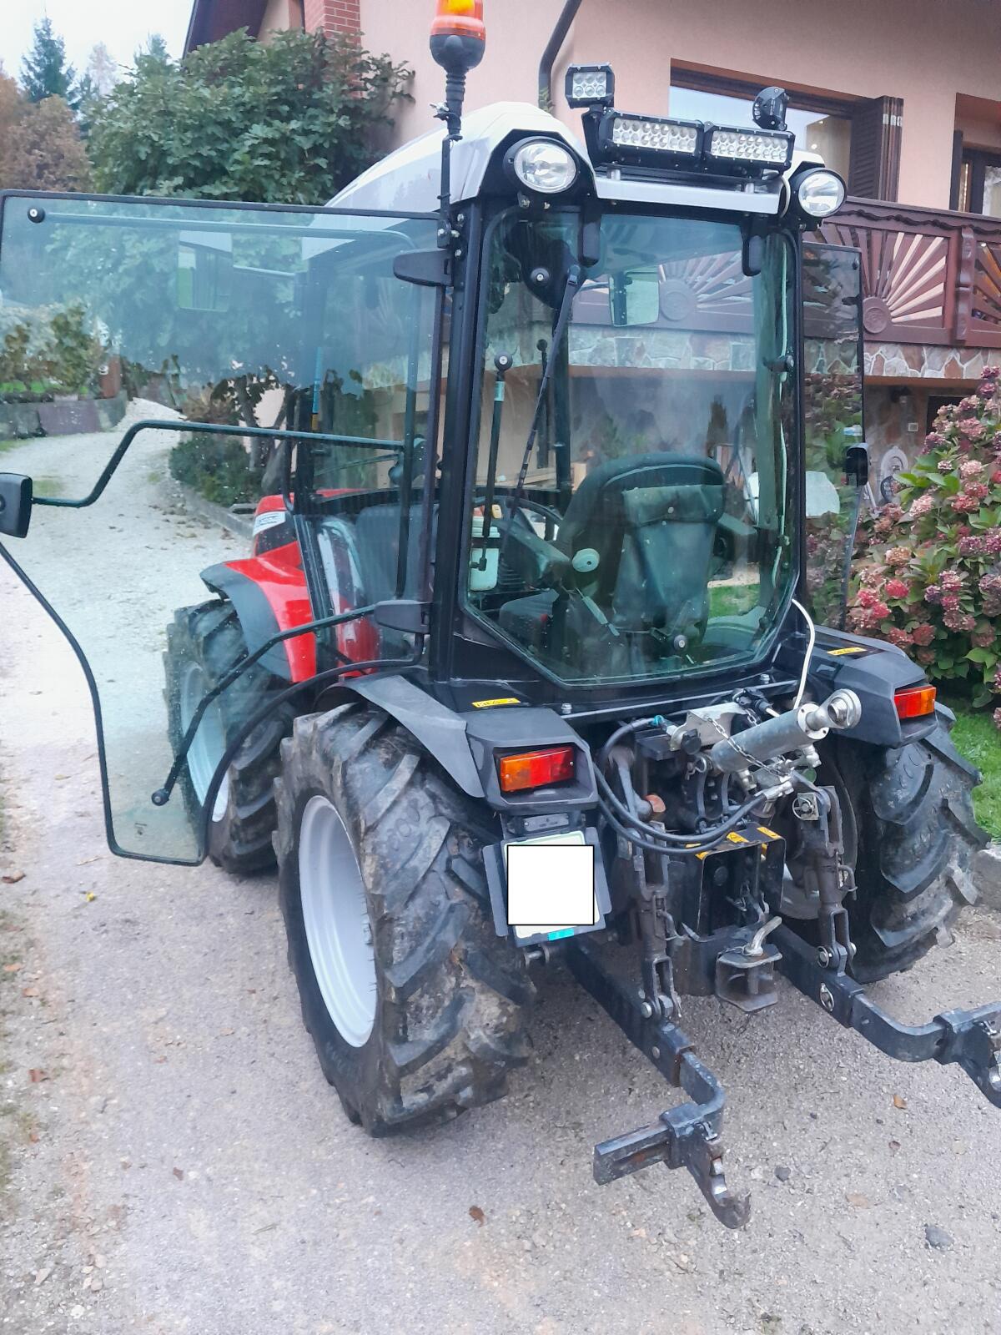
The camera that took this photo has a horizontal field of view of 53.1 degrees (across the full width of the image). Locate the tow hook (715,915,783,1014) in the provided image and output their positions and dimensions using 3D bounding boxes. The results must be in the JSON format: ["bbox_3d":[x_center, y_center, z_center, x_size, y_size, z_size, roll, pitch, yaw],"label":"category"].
[{"bbox_3d":[0.570,0.678,2.312,0.105,0.168,0.130,-7,13,-24],"label":"tow hook"}]

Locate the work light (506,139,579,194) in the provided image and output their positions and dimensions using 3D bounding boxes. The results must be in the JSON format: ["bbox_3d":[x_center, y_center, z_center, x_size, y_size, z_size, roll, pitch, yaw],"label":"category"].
[{"bbox_3d":[0.080,-1.016,2.047,0.148,0.105,0.080,-6,21,-20],"label":"work light"}]

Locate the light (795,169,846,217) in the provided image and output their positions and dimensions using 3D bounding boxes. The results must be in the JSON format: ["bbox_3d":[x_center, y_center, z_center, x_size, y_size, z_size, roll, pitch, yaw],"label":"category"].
[{"bbox_3d":[0.719,-1.099,2.340,0.148,0.105,0.080,-9,22,-29],"label":"light"}]

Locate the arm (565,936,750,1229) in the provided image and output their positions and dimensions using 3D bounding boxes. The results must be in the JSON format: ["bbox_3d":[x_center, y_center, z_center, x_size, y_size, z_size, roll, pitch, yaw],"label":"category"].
[{"bbox_3d":[0.220,0.854,2.163,0.345,0.240,0.850,-7,13,-24],"label":"arm"}]

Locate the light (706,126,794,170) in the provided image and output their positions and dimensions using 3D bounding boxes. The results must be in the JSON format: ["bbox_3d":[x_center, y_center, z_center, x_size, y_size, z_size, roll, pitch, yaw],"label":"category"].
[{"bbox_3d":[0.528,-1.142,2.205,0.234,0.080,0.065,-7,23,-24],"label":"light"}]

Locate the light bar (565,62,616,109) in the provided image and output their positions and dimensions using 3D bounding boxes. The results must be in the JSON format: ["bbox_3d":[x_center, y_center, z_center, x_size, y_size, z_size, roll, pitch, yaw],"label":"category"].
[{"bbox_3d":[0.184,-1.183,2.048,0.097,0.080,0.065,0,20,7],"label":"light bar"}]

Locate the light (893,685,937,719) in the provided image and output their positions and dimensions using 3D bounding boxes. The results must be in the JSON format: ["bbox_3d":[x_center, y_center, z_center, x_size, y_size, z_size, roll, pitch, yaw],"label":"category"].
[{"bbox_3d":[0.998,0.086,2.451,0.158,0.066,0.042,-7,13,-24],"label":"light"}]

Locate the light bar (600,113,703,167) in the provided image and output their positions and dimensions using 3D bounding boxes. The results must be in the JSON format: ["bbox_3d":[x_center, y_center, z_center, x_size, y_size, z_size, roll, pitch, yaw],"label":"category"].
[{"bbox_3d":[0.307,-1.115,2.110,0.234,0.080,0.065,-7,23,-24],"label":"light bar"}]

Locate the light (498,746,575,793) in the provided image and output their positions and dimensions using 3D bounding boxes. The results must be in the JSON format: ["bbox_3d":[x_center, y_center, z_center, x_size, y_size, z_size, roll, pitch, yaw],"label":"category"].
[{"bbox_3d":[0.070,0.206,2.027,0.158,0.066,0.042,-7,13,-24],"label":"light"}]

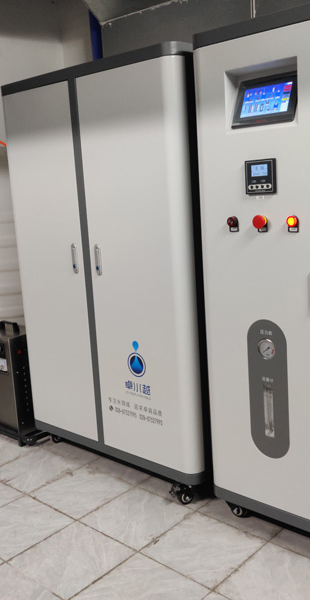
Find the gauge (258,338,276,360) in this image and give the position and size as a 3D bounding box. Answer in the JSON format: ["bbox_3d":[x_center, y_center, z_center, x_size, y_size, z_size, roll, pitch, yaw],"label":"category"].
[{"bbox_3d":[0.336,0.153,1.893,0.067,0.067,0.022,7,15,42],"label":"gauge"}]

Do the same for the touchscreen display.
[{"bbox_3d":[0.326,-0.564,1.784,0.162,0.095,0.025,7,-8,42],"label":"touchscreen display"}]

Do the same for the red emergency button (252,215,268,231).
[{"bbox_3d":[0.306,-0.227,1.815,0.041,0.041,0.032,7,15,42],"label":"red emergency button"}]

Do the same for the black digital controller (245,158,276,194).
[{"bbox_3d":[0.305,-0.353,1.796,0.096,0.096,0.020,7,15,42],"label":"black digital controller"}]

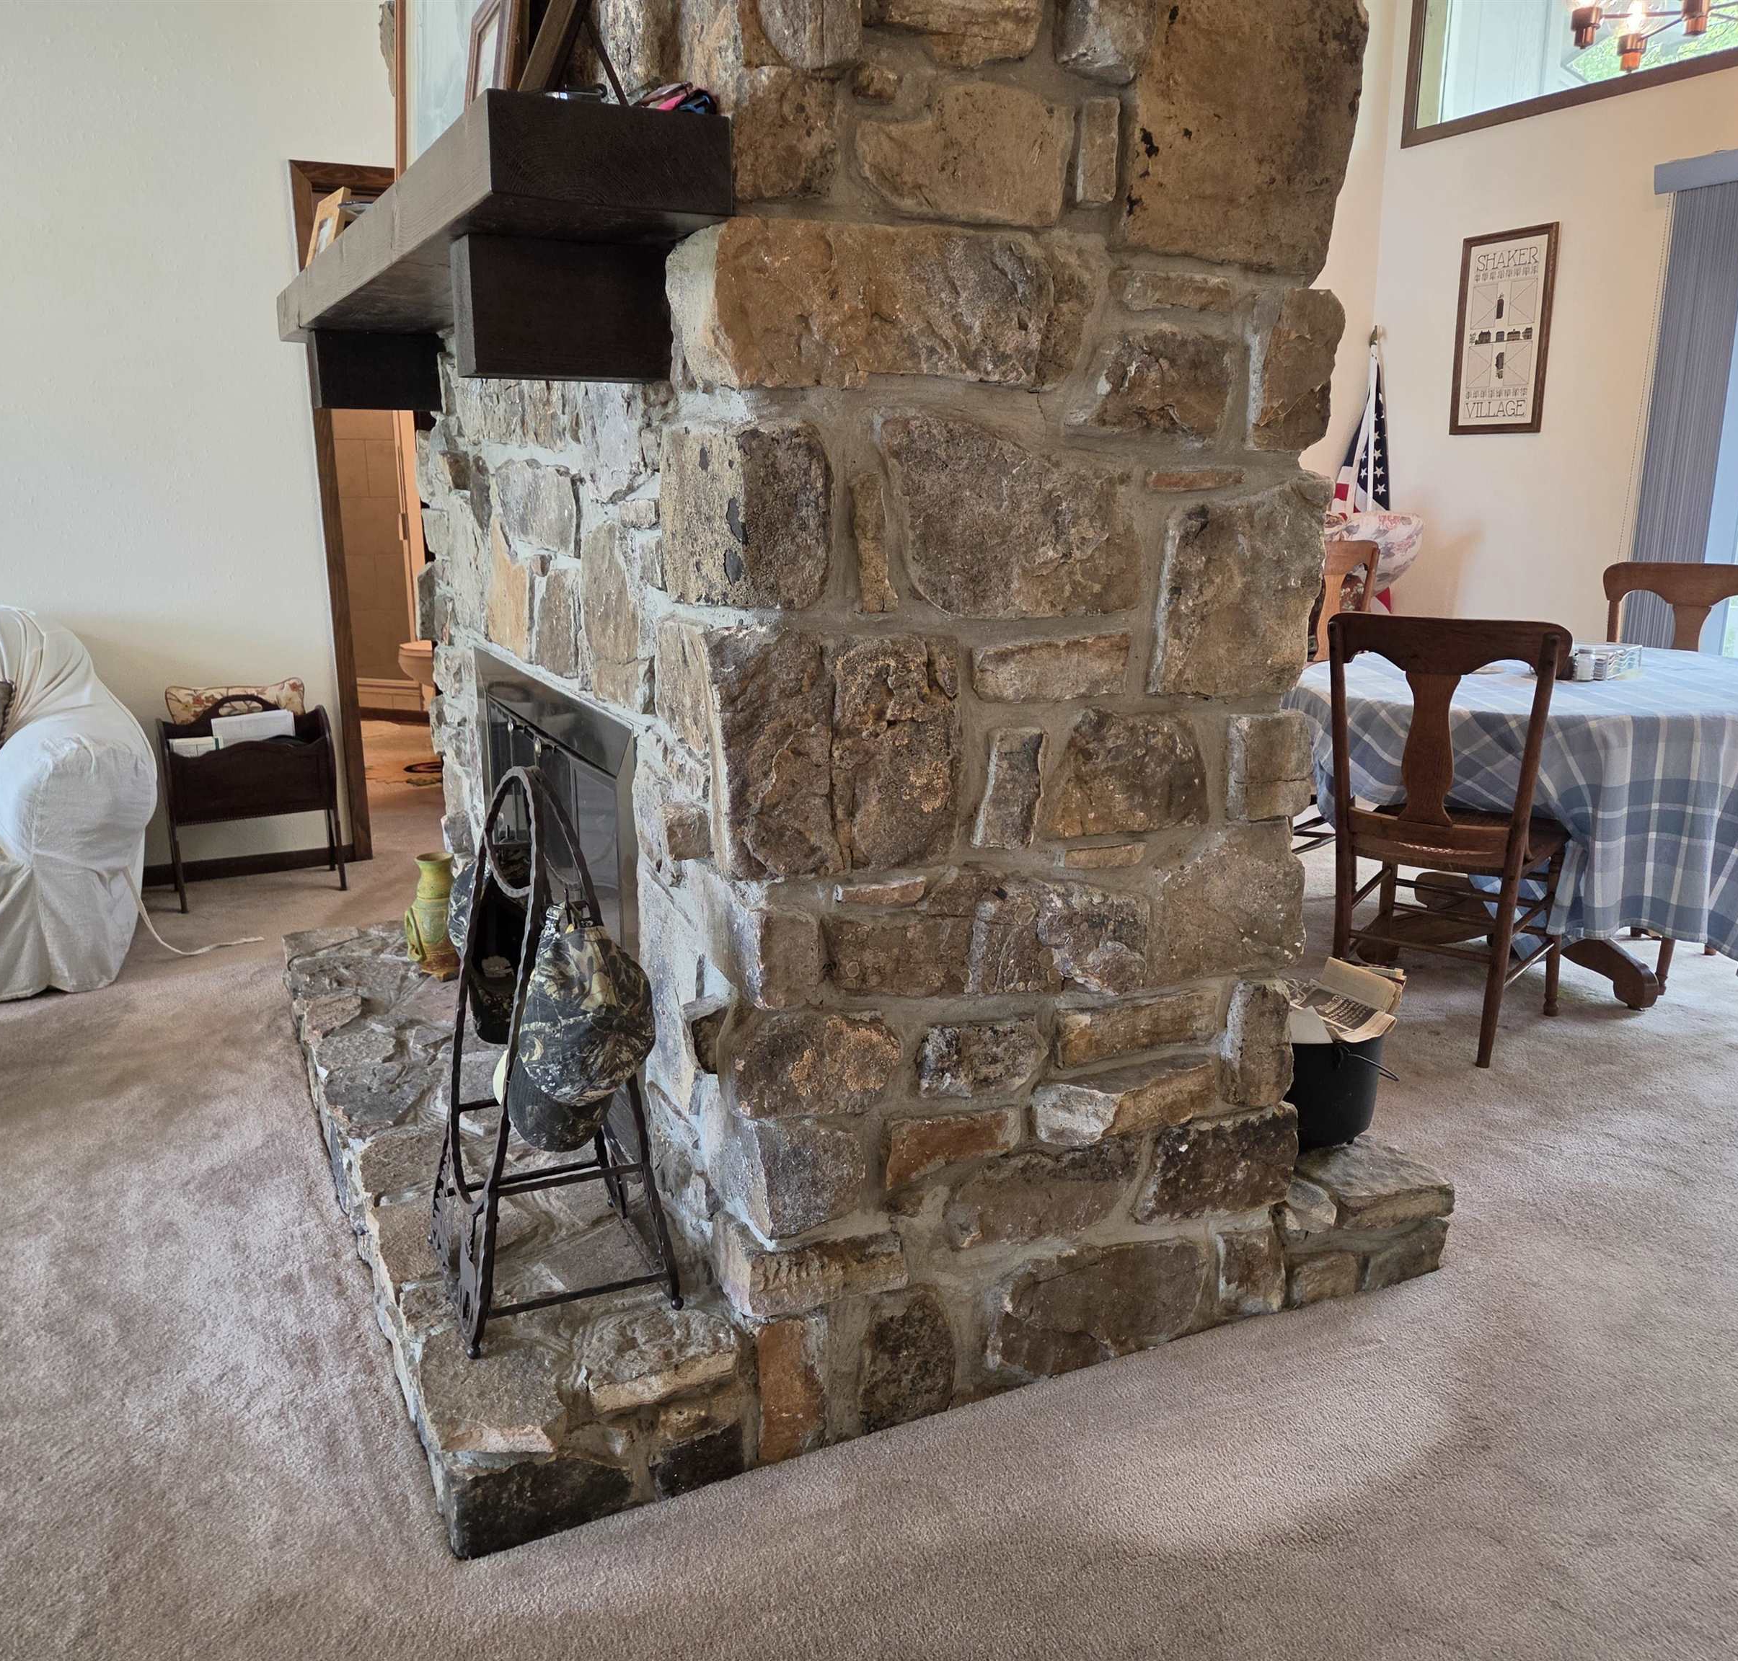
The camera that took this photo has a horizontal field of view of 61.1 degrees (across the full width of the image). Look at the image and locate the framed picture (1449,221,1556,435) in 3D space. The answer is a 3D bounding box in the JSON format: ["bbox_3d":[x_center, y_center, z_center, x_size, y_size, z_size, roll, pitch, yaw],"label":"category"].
[{"bbox_3d":[2.478,-1.945,5.762,0.025,0.765,0.450,-7,15,-26],"label":"framed picture"}]

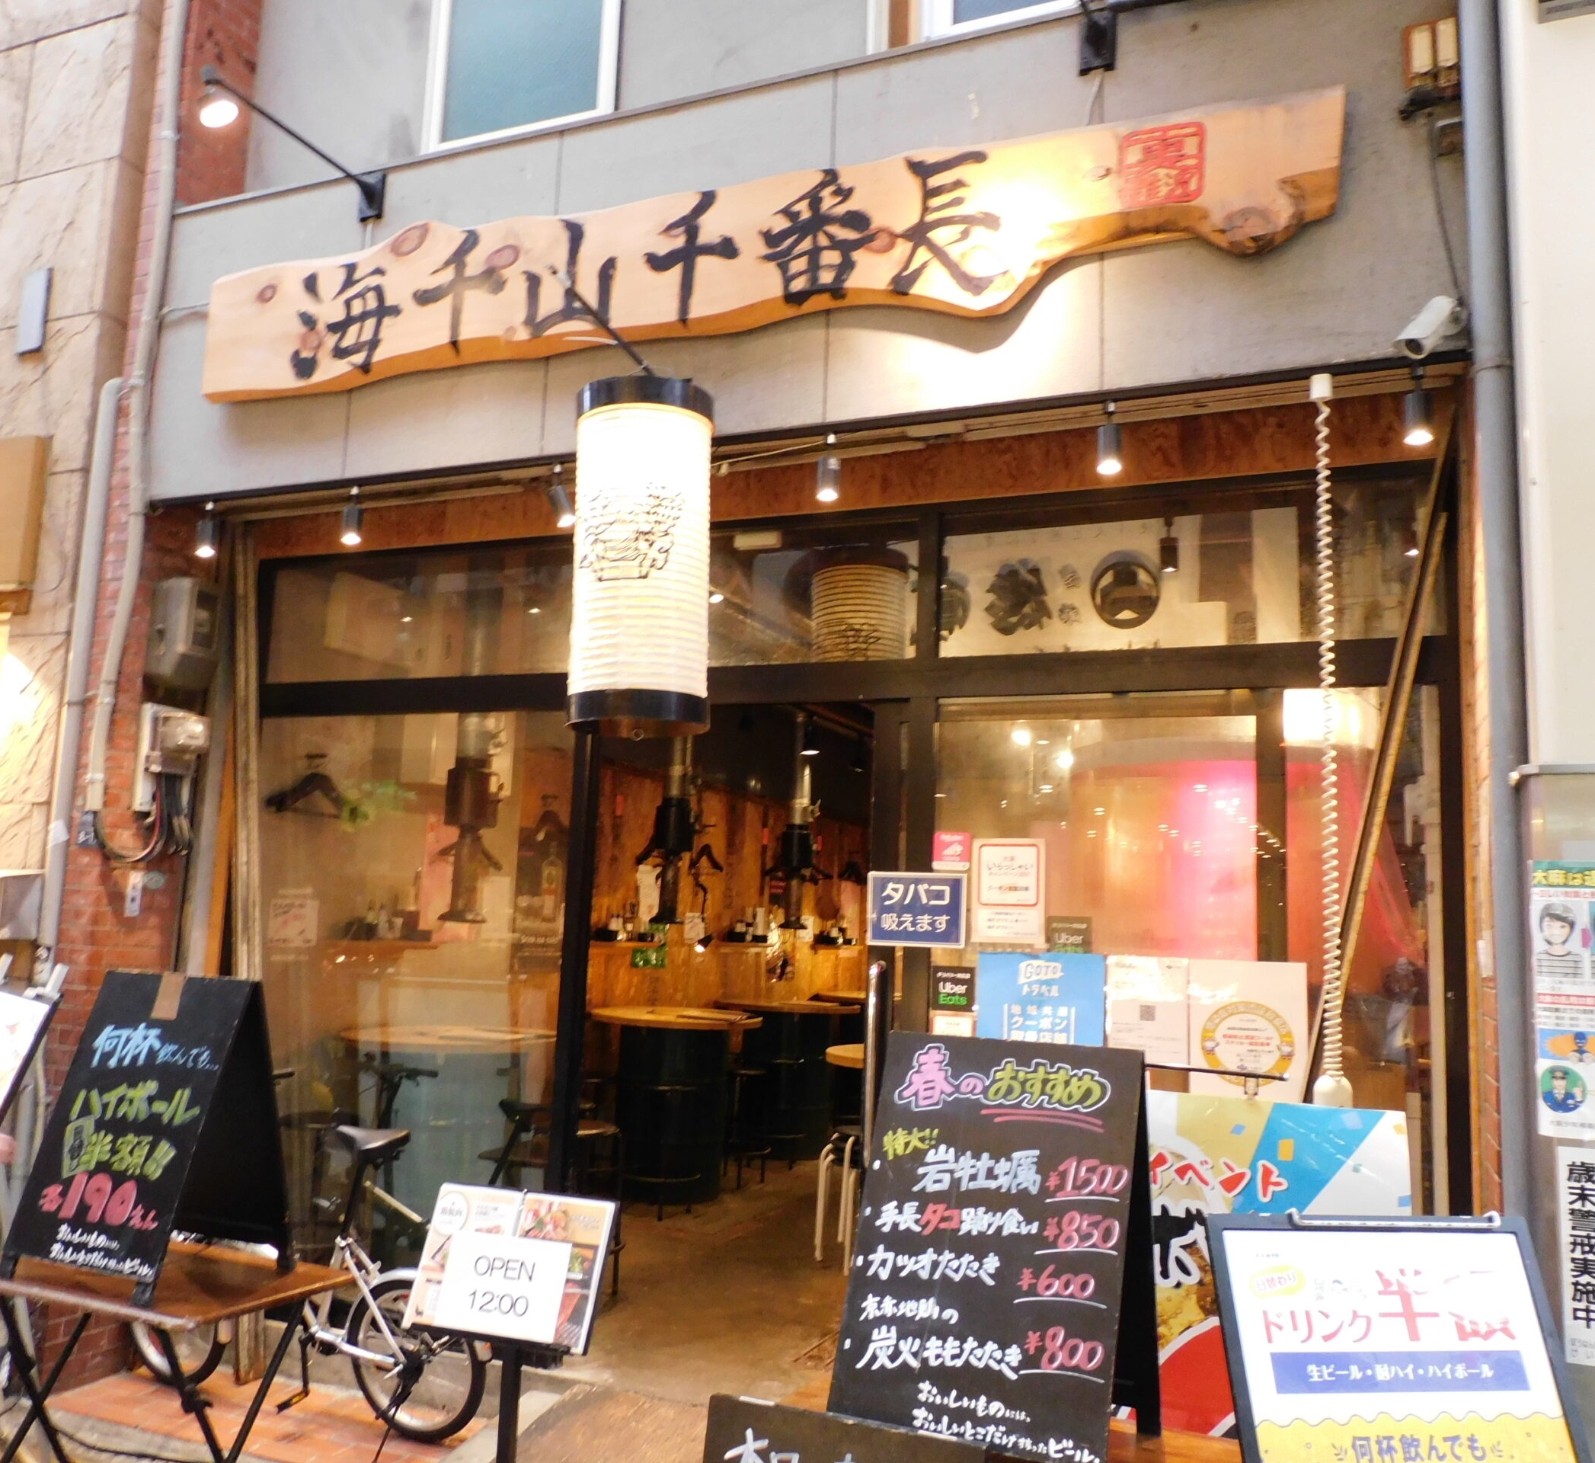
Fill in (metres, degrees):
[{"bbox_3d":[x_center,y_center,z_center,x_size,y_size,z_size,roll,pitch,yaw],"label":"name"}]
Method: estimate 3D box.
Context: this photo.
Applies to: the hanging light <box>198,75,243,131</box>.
[{"bbox_3d":[-1.603,-1.735,3.755,0.115,0.115,0.115,-24,-2,-12],"label":"hanging light"}]

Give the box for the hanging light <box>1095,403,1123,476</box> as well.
[{"bbox_3d":[0.778,-0.727,3.372,0.063,0.168,0.063,-1,-8,23],"label":"hanging light"}]

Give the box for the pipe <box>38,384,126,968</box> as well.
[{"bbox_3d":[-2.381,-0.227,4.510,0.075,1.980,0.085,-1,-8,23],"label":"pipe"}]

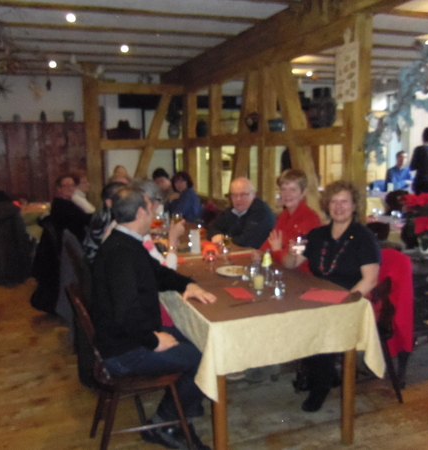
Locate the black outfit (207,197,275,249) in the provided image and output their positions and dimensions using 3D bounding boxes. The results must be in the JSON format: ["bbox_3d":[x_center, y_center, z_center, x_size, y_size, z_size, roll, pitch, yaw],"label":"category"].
[{"bbox_3d":[0.231,0.081,3.905,0.520,0.600,0.450,6,12,39],"label":"black outfit"}]

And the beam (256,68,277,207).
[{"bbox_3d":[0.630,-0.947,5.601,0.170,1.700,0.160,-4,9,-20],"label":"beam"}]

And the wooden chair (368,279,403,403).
[{"bbox_3d":[0.791,0.586,2.867,0.490,0.890,0.440,-5,10,-20],"label":"wooden chair"}]

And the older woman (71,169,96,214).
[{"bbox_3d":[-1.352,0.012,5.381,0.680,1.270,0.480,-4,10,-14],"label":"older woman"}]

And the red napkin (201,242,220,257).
[{"bbox_3d":[-0.025,0.158,3.456,0.130,0.100,0.110,-4,9,-20],"label":"red napkin"}]

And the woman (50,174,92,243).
[{"bbox_3d":[-1.368,0.102,5.097,0.680,1.240,0.500,0,9,3],"label":"woman"}]

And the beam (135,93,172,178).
[{"bbox_3d":[-1.060,-1.337,7.920,0.160,1.632,0.140,21,0,-22],"label":"beam"}]

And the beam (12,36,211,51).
[{"bbox_3d":[-1.259,-2.236,5.916,2.541,0.080,0.100,-5,10,-20],"label":"beam"}]

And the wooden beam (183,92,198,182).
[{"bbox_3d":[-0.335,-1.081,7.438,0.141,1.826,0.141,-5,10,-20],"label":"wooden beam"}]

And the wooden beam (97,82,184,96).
[{"bbox_3d":[-1.163,-2.150,7.758,1.400,0.155,0.150,-4,9,-20],"label":"wooden beam"}]

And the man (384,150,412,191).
[{"bbox_3d":[2.861,-0.447,7.572,0.520,1.360,0.650,-3,9,-16],"label":"man"}]

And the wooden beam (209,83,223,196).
[{"bbox_3d":[0.049,-1.083,6.389,0.141,1.496,0.141,-5,10,-20],"label":"wooden beam"}]

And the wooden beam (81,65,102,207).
[{"bbox_3d":[-1.725,-0.941,6.976,0.171,2.655,0.171,-5,10,-20],"label":"wooden beam"}]

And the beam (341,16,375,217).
[{"bbox_3d":[1.081,-0.335,3.739,0.141,2.401,0.141,-5,10,-20],"label":"beam"}]

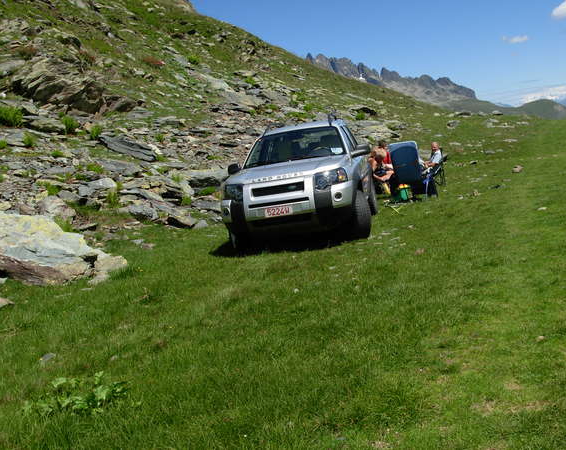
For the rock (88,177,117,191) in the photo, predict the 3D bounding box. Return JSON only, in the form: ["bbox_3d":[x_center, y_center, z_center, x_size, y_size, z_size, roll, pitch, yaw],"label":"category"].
[{"bbox_3d":[-3.316,-0.762,12.100,0.540,0.220,0.380,0,9,0],"label":"rock"}]

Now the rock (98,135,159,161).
[{"bbox_3d":[-3.612,-1.800,15.300,1.366,0.520,0.800,-5,9,-13],"label":"rock"}]

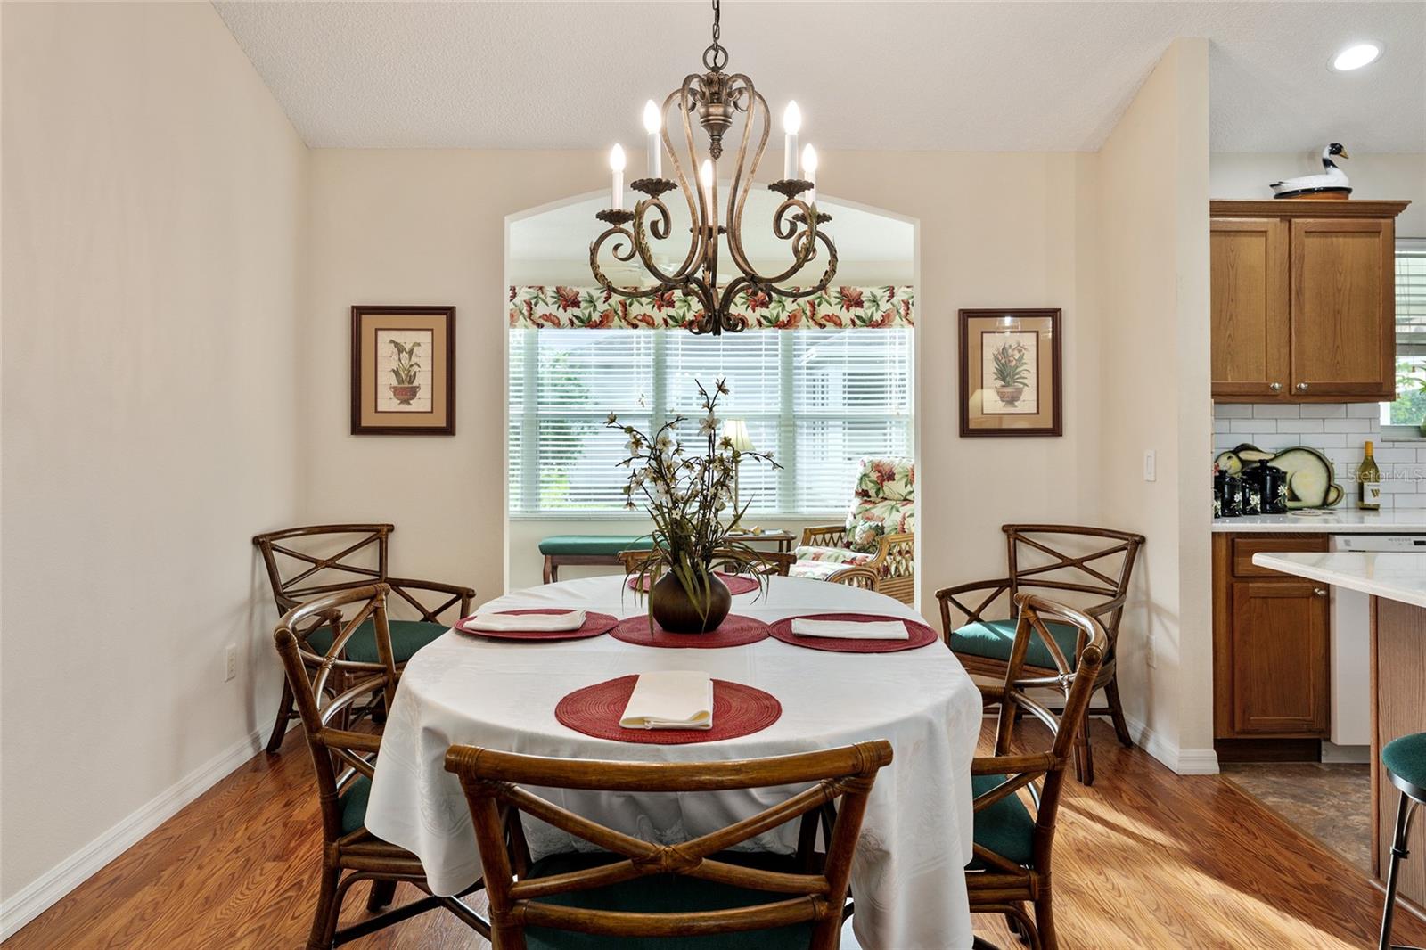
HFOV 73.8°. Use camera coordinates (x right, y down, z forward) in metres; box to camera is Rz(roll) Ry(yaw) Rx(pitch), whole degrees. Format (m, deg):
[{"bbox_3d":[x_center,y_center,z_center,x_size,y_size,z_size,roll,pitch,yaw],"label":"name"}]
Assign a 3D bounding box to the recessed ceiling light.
[{"bbox_3d":[2.410,-1.567,3.560,0.163,0.030,0.163,0,-15,0],"label":"recessed ceiling light"}]

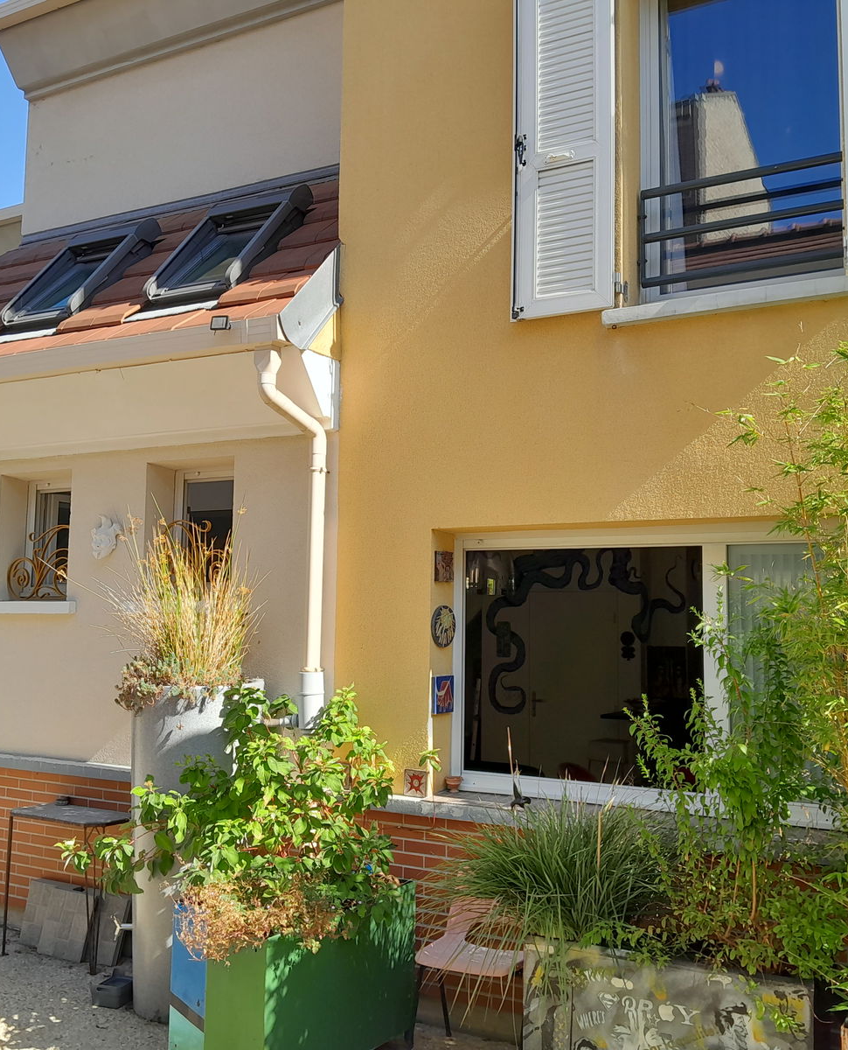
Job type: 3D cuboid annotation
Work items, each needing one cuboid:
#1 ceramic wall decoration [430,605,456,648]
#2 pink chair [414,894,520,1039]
[{"bbox_3d":[0.096,0.494,5.106,0.030,0.200,0.200,-2,-6,29],"label":"ceramic wall decoration"},{"bbox_3d":[0.239,1.860,4.368,0.460,0.750,0.490,-1,-6,21],"label":"pink chair"}]

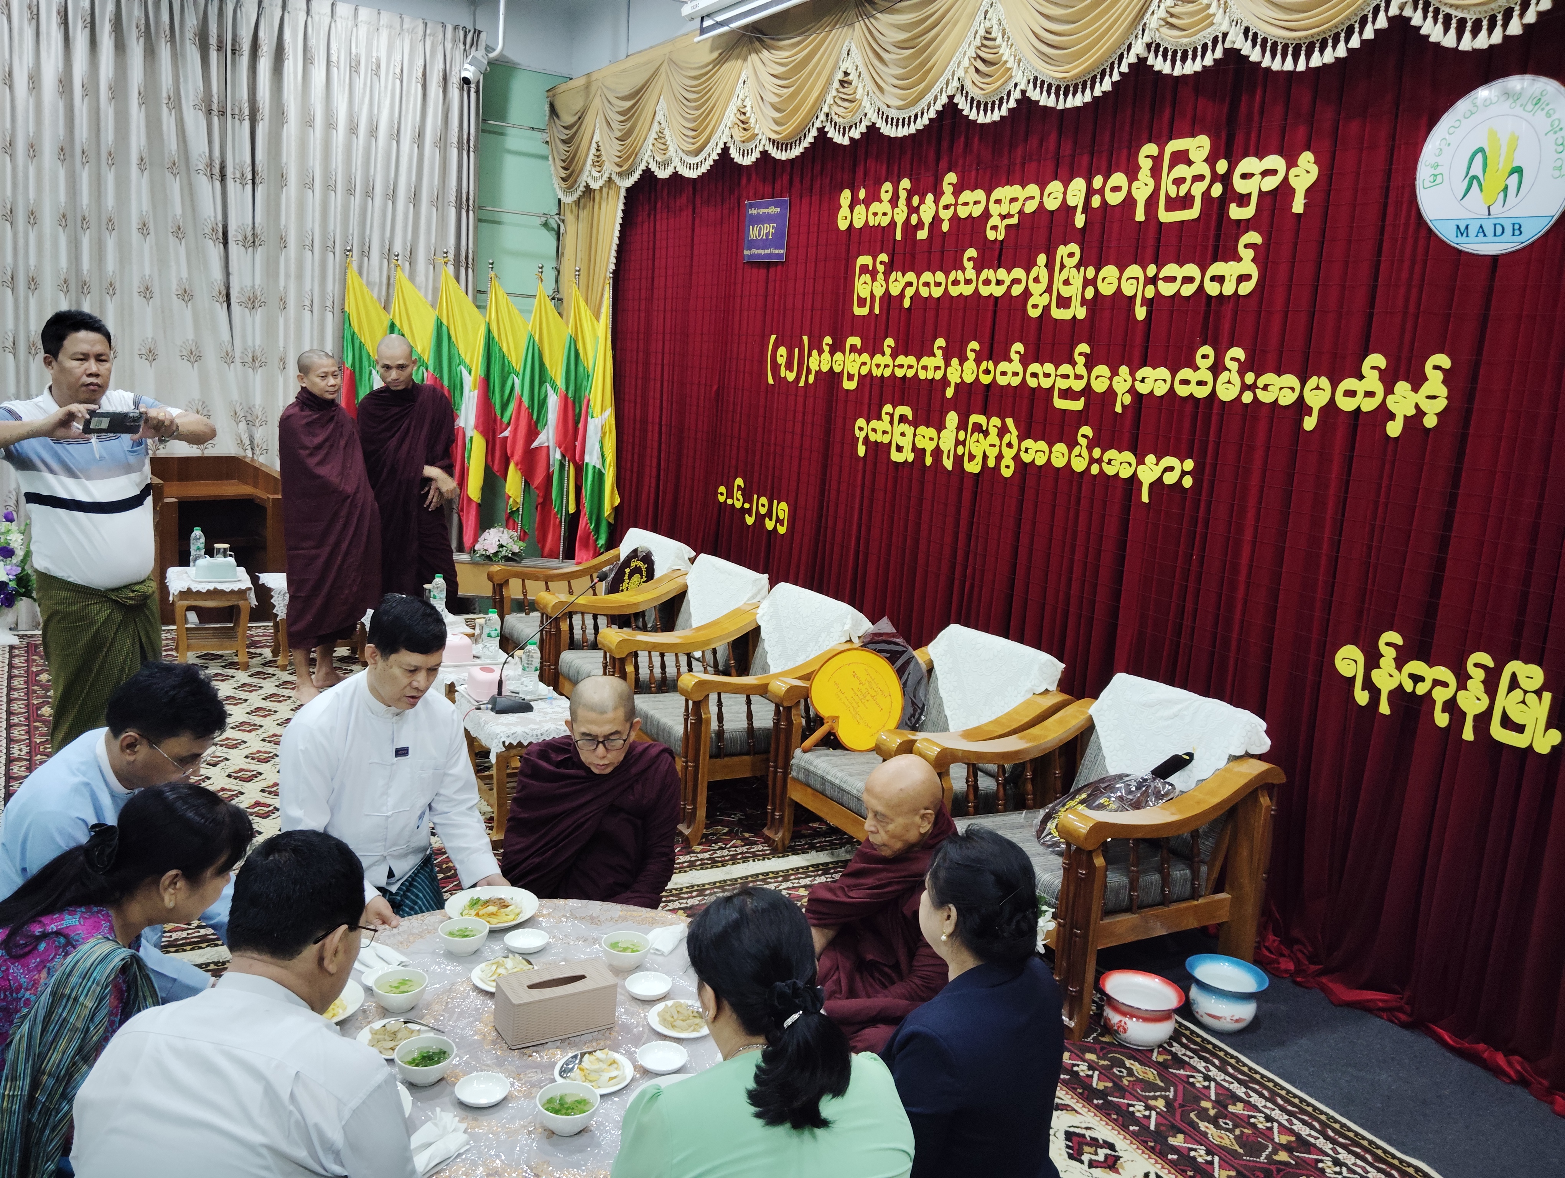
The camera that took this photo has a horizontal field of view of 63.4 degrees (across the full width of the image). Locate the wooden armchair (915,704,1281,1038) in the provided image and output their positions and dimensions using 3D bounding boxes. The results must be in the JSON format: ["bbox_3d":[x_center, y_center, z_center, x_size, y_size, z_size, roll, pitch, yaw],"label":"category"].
[{"bbox_3d":[0.877,0.707,3.717,0.755,0.810,0.775,-2,11,-31],"label":"wooden armchair"}]

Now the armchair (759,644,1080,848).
[{"bbox_3d":[0.440,0.572,4.310,0.755,0.810,0.775,-2,11,-31],"label":"armchair"}]

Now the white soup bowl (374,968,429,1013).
[{"bbox_3d":[-0.808,0.858,2.679,0.114,0.058,0.114,4,10,-1],"label":"white soup bowl"}]

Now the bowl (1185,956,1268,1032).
[{"bbox_3d":[1.219,1.126,3.481,0.219,0.142,0.219,4,10,-1],"label":"bowl"}]

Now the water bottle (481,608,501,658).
[{"bbox_3d":[-1.120,0.179,4.880,0.067,0.205,0.067,-2,11,-31],"label":"water bottle"}]

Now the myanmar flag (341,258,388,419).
[{"bbox_3d":[-2.427,-1.171,7.467,0.310,1.500,0.200,-1,11,-25],"label":"myanmar flag"}]

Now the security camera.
[{"bbox_3d":[-1.746,-2.962,7.200,0.130,0.140,0.220,7,54,18],"label":"security camera"}]

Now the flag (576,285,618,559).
[{"bbox_3d":[-1.205,-1.094,8.250,0.290,1.820,0.250,-2,11,-31],"label":"flag"}]

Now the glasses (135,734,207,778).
[{"bbox_3d":[-1.200,0.305,2.490,0.140,0.045,0.140,43,9,-9],"label":"glasses"}]

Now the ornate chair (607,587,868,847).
[{"bbox_3d":[-0.169,0.433,4.853,0.755,0.810,0.775,-2,11,-31],"label":"ornate chair"}]

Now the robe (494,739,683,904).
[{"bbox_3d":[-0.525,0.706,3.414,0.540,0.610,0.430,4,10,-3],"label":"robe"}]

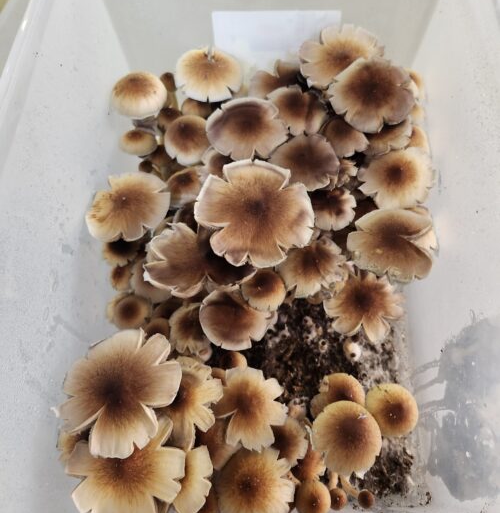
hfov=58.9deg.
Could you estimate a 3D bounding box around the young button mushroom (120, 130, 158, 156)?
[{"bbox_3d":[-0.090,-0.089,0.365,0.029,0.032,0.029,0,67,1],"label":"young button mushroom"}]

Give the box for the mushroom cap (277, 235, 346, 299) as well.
[{"bbox_3d":[0.042,0.008,0.302,0.048,0.024,0.048,0,67,1],"label":"mushroom cap"}]

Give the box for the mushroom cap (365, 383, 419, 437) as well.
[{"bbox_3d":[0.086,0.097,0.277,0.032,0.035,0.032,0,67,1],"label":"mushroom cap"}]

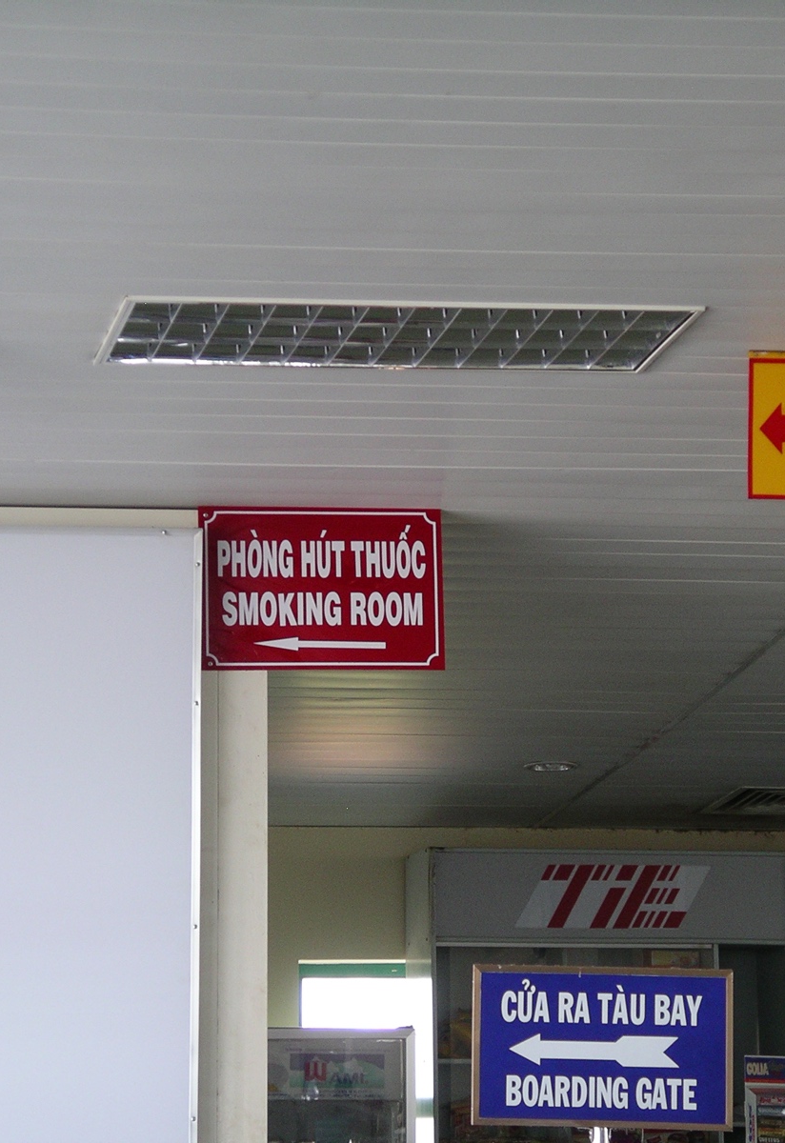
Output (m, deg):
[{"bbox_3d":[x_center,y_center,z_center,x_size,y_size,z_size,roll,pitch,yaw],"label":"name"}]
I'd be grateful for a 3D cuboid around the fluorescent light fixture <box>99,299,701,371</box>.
[{"bbox_3d":[0.021,-0.531,10.605,1.200,0.090,0.600,1,-10,-10],"label":"fluorescent light fixture"}]

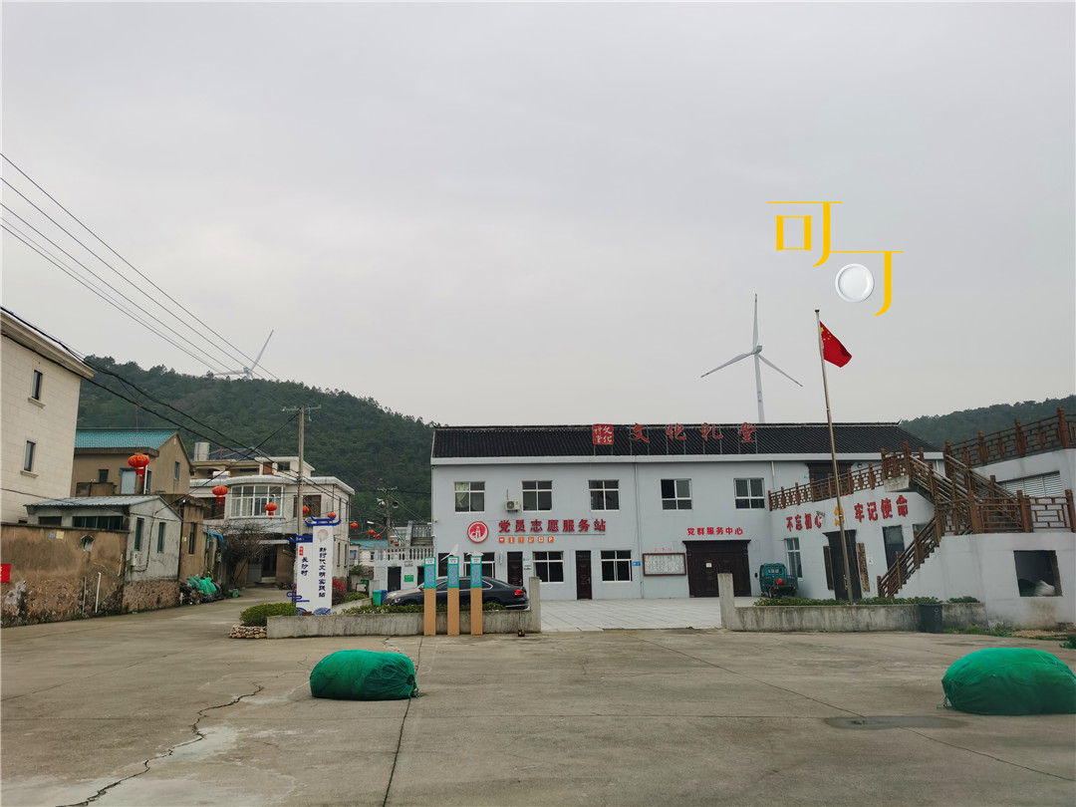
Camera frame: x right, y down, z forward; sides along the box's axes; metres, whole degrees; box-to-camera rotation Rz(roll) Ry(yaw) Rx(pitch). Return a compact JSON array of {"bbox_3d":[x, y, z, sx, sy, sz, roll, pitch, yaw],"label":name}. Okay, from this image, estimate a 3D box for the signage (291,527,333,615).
[{"bbox_3d":[-6.597,4.829,24.583,1.220,2.720,0.300,0,-12,-5],"label":"signage"}]

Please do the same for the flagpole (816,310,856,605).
[{"bbox_3d":[8.665,1.385,23.698,0.700,8.430,0.200,0,-12,-5],"label":"flagpole"}]

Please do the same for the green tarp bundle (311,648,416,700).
[{"bbox_3d":[-2.390,3.712,11.567,1.360,0.640,0.850,-3,-12,8],"label":"green tarp bundle"}]

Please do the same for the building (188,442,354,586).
[{"bbox_3d":[-17.970,8.205,57.457,9.559,9.200,8.000,0,-12,-5],"label":"building"}]

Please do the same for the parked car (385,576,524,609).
[{"bbox_3d":[-2.812,6.710,28.854,4.870,1.480,1.830,0,-12,-5],"label":"parked car"}]

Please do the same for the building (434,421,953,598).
[{"bbox_3d":[7.500,6.240,49.419,27.027,10.000,11.000,0,-12,-5],"label":"building"}]

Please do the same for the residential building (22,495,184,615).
[{"bbox_3d":[-17.317,6.120,33.972,4.000,4.500,6.900,0,-12,-7],"label":"residential building"}]

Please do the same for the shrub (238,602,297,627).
[{"bbox_3d":[-7.784,6.102,24.146,1.550,0.660,1.150,0,-12,-5],"label":"shrub"}]

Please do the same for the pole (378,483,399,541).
[{"bbox_3d":[-11.209,10.055,63.843,1.600,8.100,0.500,0,-12,-6],"label":"pole"}]

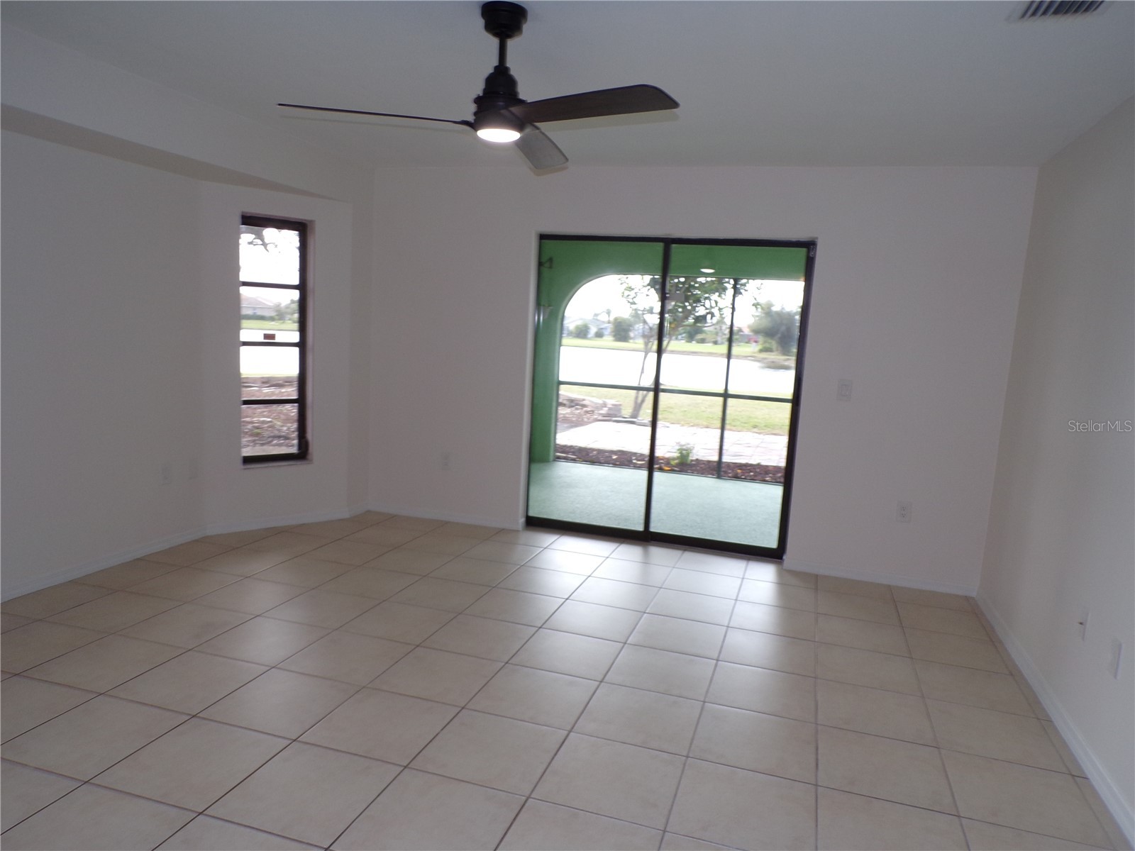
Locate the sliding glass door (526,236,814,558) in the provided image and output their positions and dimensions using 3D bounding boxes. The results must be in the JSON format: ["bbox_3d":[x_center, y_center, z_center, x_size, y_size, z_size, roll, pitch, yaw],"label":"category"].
[{"bbox_3d":[0.615,-0.209,5.207,1.768,2.014,0.100,6,8,17],"label":"sliding glass door"}]

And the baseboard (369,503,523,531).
[{"bbox_3d":[-0.893,0.647,5.633,1.210,0.066,0.015,6,8,17],"label":"baseboard"}]

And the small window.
[{"bbox_3d":[-1.954,-0.545,5.194,0.465,1.600,0.080,-4,10,-42],"label":"small window"}]

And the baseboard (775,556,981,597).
[{"bbox_3d":[1.879,0.916,4.765,1.096,0.070,0.015,6,8,17],"label":"baseboard"}]

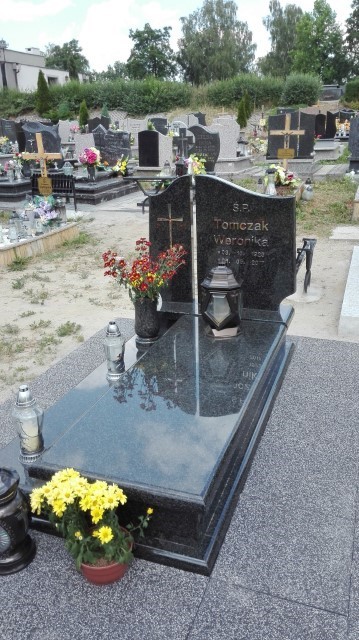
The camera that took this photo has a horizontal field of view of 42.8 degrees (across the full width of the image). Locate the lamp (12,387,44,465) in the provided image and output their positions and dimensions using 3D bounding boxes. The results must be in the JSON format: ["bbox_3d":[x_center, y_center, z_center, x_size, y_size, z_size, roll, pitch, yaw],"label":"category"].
[{"bbox_3d":[-0.586,0.403,1.764,0.125,0.326,0.125,6,21,20],"label":"lamp"}]

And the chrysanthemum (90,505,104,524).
[{"bbox_3d":[-0.284,0.672,1.586,0.047,0.052,0.038,-6,22,-13],"label":"chrysanthemum"}]

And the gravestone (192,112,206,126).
[{"bbox_3d":[0.918,-8.887,20.500,0.750,0.950,0.140,7,22,20],"label":"gravestone"}]

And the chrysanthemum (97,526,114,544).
[{"bbox_3d":[-0.231,0.678,1.440,0.050,0.046,0.040,-5,20,-12],"label":"chrysanthemum"}]

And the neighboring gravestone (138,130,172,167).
[{"bbox_3d":[-0.660,-4.719,12.600,0.920,0.950,0.160,7,22,20],"label":"neighboring gravestone"}]

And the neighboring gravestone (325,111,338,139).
[{"bbox_3d":[4.979,-6.388,15.000,0.420,0.830,0.120,6,21,20],"label":"neighboring gravestone"}]

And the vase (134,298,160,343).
[{"bbox_3d":[-0.202,-0.003,2.890,0.158,0.288,0.158,-1,20,0],"label":"vase"}]

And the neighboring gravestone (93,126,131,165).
[{"bbox_3d":[-1.798,-4.596,12.200,1.000,1.050,0.170,7,22,20],"label":"neighboring gravestone"}]

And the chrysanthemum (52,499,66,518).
[{"bbox_3d":[-0.413,0.649,1.576,0.047,0.052,0.038,-8,22,-18],"label":"chrysanthemum"}]

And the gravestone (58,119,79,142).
[{"bbox_3d":[-3.499,-5.985,14.500,0.680,0.780,0.140,5,21,21],"label":"gravestone"}]

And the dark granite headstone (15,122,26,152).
[{"bbox_3d":[-3.576,-4.083,10.300,0.320,0.740,0.120,5,21,21],"label":"dark granite headstone"}]

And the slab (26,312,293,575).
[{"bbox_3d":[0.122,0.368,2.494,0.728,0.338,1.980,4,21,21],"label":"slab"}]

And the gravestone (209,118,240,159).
[{"bbox_3d":[1.024,-4.083,10.300,0.740,0.880,0.120,5,21,21],"label":"gravestone"}]

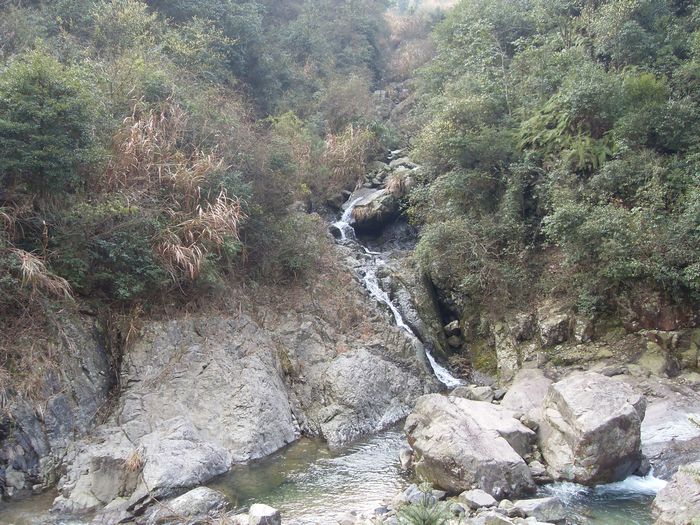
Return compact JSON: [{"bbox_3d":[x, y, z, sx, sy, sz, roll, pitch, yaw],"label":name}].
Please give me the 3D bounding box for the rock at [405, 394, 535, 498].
[{"bbox_3d":[2.021,3.137,13.100,2.029,1.438,1.826,-1,3,-12],"label":"rock"}]

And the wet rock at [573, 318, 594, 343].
[{"bbox_3d":[5.614,1.633,18.000,0.436,0.562,0.371,0,3,0],"label":"wet rock"}]

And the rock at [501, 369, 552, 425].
[{"bbox_3d":[3.740,2.835,15.600,1.057,1.134,1.057,0,3,0],"label":"rock"}]

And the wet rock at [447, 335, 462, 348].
[{"bbox_3d":[2.109,1.594,15.100,0.321,0.281,0.300,0,3,0],"label":"wet rock"}]

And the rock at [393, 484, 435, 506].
[{"bbox_3d":[0.781,2.865,9.200,0.511,0.268,0.380,0,3,0],"label":"rock"}]

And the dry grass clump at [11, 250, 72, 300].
[{"bbox_3d":[-4.453,0.173,10.800,0.879,0.738,0.750,0,3,0],"label":"dry grass clump"}]

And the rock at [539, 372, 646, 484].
[{"bbox_3d":[4.394,2.966,13.700,1.560,1.859,1.482,-1,3,-15],"label":"rock"}]

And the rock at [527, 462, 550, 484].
[{"bbox_3d":[3.285,3.660,13.050,0.362,0.347,0.308,0,3,0],"label":"rock"}]

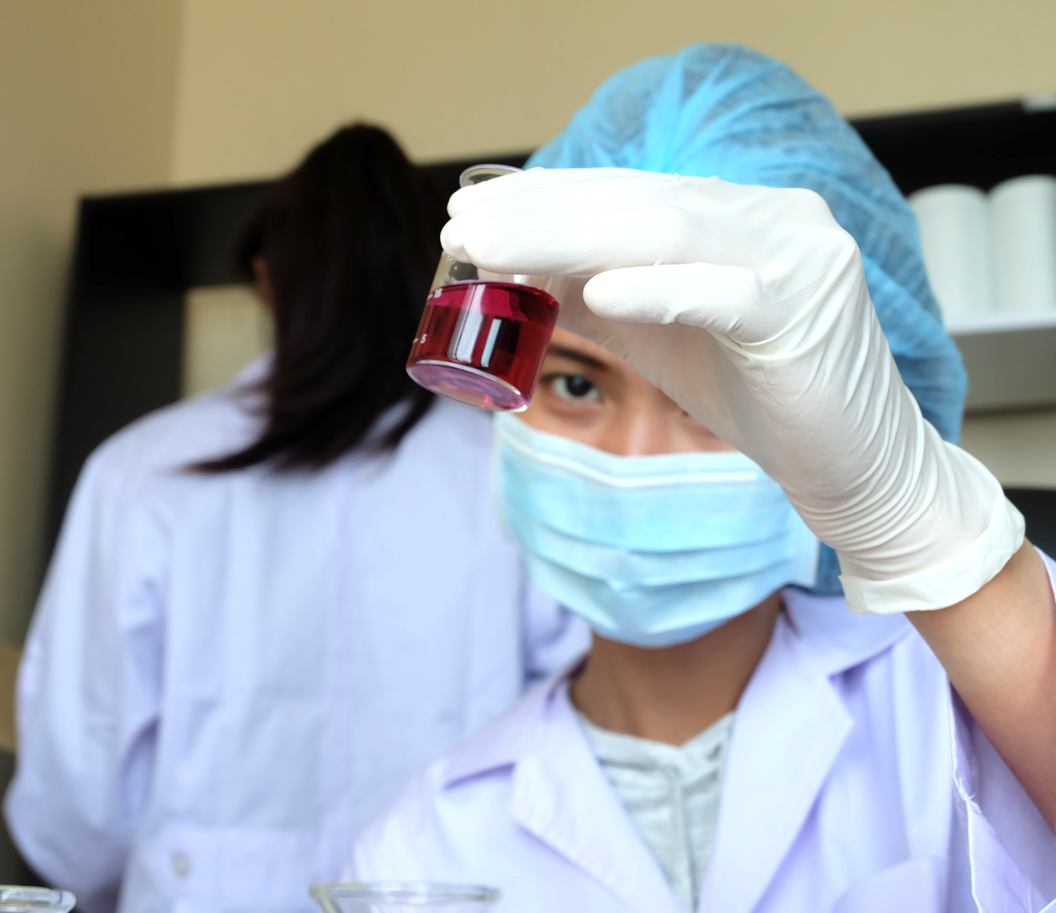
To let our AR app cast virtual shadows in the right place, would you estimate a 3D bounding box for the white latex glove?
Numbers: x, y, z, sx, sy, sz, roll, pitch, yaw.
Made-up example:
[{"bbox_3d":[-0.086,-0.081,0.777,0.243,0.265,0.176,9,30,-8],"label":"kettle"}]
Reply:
[{"bbox_3d":[0.065,-0.014,0.490,0.175,0.122,0.085,2,-2,-20],"label":"white latex glove"}]

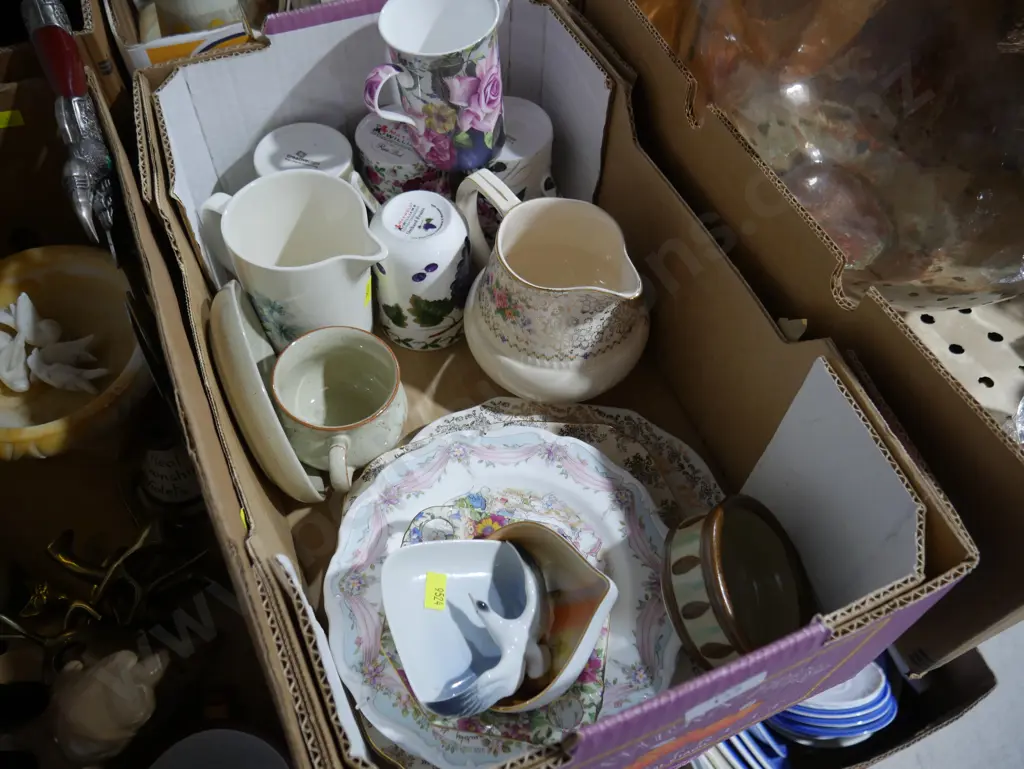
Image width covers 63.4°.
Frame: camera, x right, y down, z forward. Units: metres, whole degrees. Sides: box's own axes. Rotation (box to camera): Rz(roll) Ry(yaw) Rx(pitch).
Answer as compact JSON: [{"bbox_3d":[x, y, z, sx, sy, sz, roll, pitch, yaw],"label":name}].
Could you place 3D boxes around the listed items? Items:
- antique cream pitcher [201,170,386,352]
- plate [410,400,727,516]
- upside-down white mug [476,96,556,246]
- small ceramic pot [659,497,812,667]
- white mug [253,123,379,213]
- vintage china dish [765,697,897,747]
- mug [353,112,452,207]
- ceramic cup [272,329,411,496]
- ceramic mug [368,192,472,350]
[{"bbox_3d":[-0.157,-0.087,0.627,0.153,0.111,0.099,20,58,10],"label":"antique cream pitcher"},{"bbox_3d":[0.026,0.137,0.618,0.294,0.028,0.294,2,56,-3],"label":"plate"},{"bbox_3d":[0.003,-0.166,0.690,0.092,0.105,0.074,36,62,19],"label":"upside-down white mug"},{"bbox_3d":[0.137,0.123,0.507,0.106,0.037,0.106,28,50,-30],"label":"small ceramic pot"},{"bbox_3d":[-0.170,-0.167,0.757,0.113,0.100,0.085,17,57,7],"label":"white mug"},{"bbox_3d":[0.252,0.260,0.659,0.110,0.031,0.110,-5,18,2],"label":"vintage china dish"},{"bbox_3d":[-0.083,-0.169,0.688,0.072,0.105,0.086,30,60,16],"label":"mug"},{"bbox_3d":[-0.132,0.026,0.643,0.100,0.083,0.122,-5,57,-8],"label":"ceramic cup"},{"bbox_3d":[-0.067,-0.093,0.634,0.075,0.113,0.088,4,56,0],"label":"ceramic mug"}]

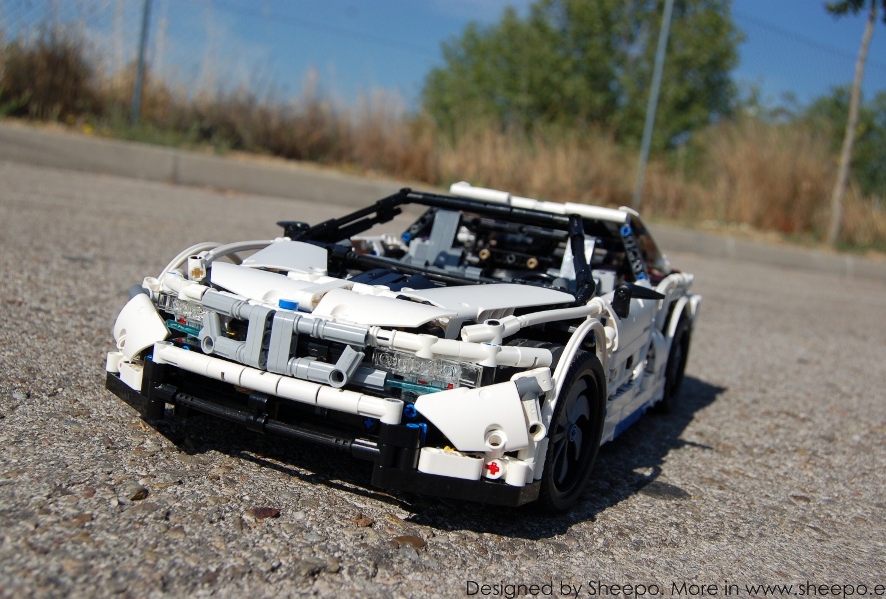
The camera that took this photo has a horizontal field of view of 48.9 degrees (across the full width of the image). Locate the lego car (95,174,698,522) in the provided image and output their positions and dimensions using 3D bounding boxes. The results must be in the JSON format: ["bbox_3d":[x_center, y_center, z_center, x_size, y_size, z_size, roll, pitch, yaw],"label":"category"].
[{"bbox_3d":[0.022,0.000,0.557,0.212,0.132,0.458,12,7,21],"label":"lego car"}]

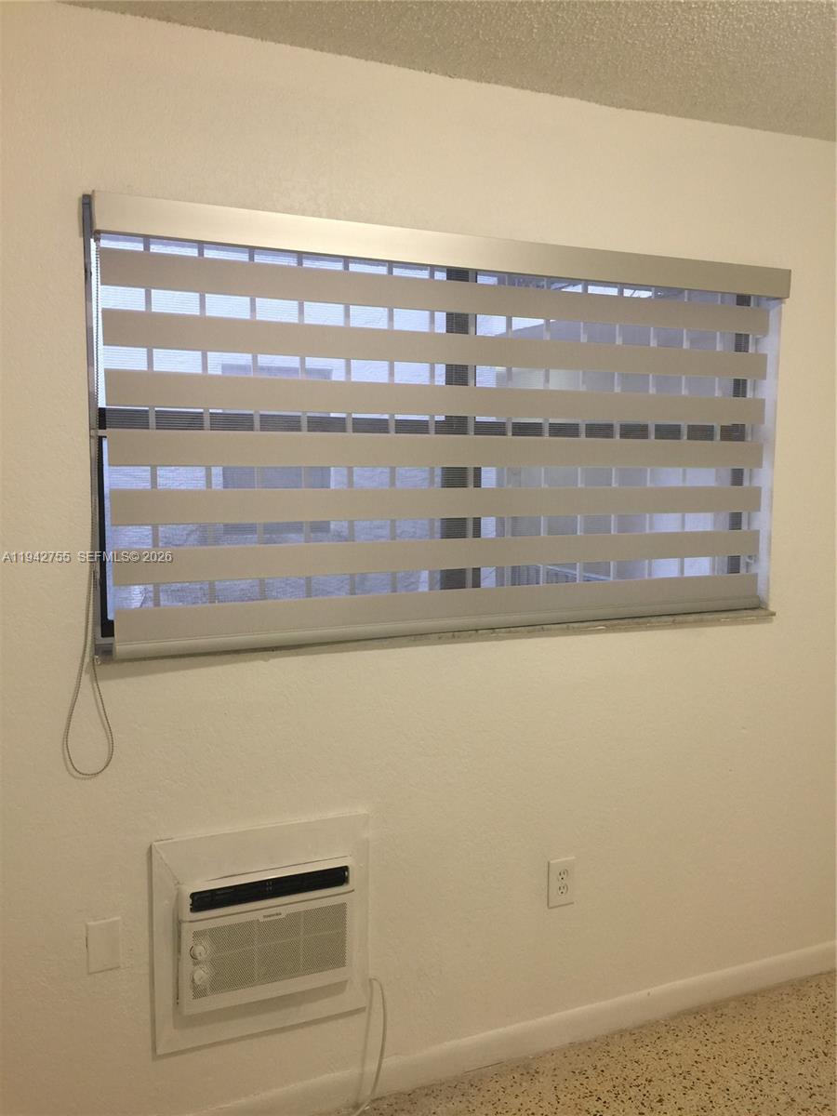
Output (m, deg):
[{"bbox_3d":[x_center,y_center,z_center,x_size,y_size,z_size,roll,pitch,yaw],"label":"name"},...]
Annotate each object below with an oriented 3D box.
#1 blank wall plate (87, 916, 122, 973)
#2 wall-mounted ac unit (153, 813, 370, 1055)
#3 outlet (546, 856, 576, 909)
[{"bbox_3d":[-0.677,0.836,2.016,0.070,0.115,0.009,-2,6,-23],"label":"blank wall plate"},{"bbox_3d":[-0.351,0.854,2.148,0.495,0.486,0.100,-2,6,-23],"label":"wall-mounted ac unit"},{"bbox_3d":[0.379,0.860,2.476,0.079,0.125,0.010,-2,6,-23],"label":"outlet"}]

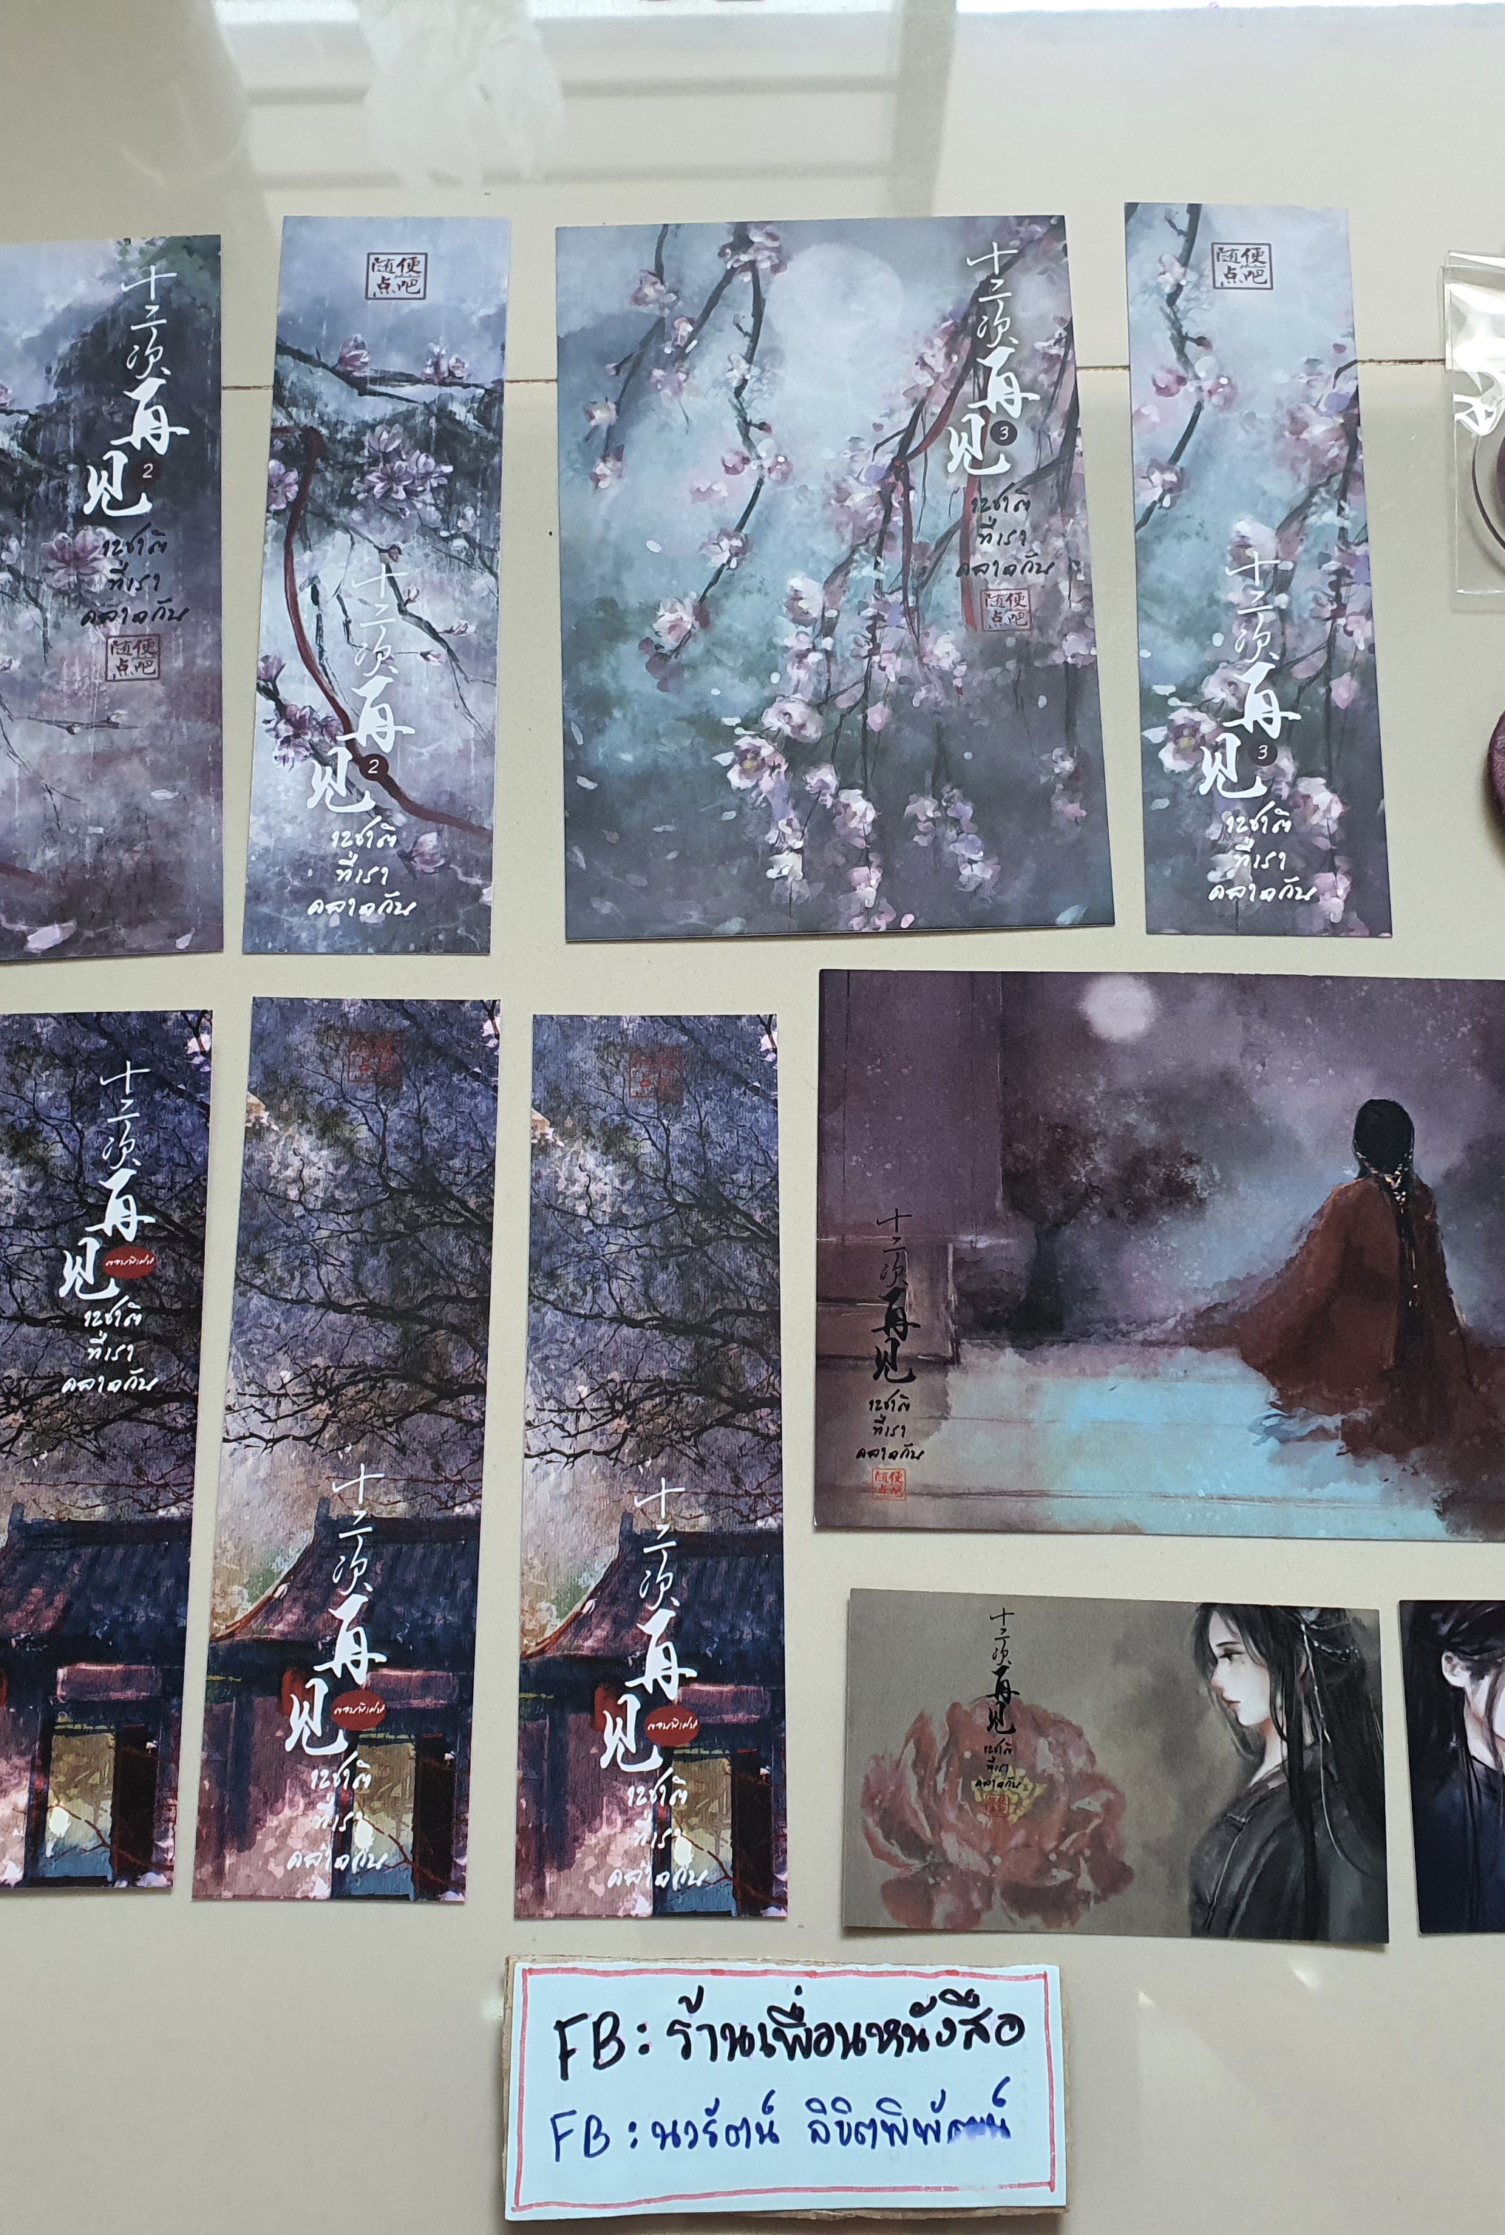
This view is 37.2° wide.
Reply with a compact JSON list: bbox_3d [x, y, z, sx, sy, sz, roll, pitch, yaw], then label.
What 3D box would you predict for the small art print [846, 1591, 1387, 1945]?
[{"bbox_3d":[0.061,0.108,0.373,0.089,0.002,0.054,2,75,0],"label":"small art print"}]

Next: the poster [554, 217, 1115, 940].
[{"bbox_3d":[0.014,-0.107,0.429,0.102,0.002,0.151,-2,75,-1],"label":"poster"}]

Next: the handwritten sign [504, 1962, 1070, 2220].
[{"bbox_3d":[0.005,0.155,0.359,0.089,0.004,0.038,0,75,0],"label":"handwritten sign"}]

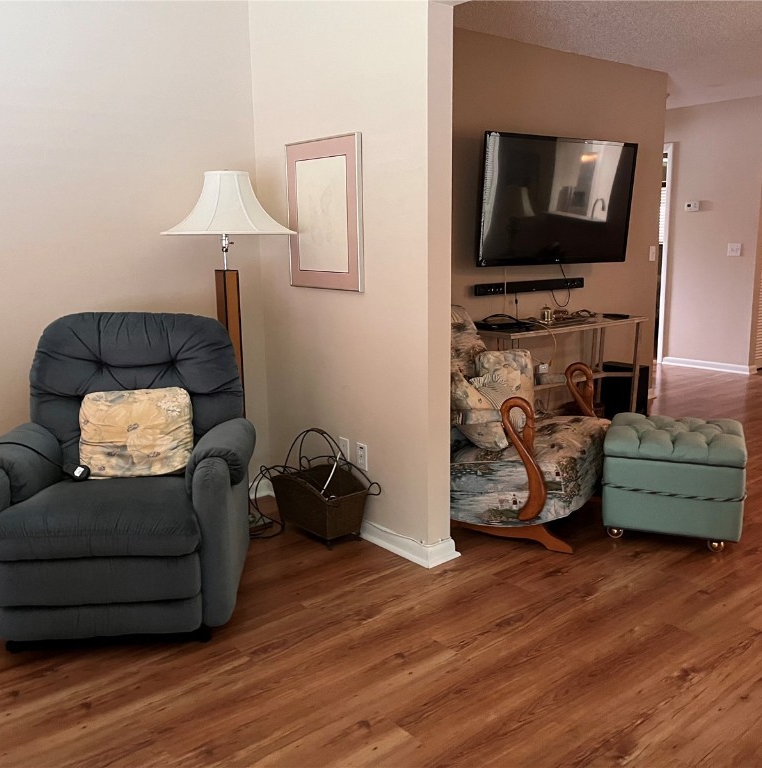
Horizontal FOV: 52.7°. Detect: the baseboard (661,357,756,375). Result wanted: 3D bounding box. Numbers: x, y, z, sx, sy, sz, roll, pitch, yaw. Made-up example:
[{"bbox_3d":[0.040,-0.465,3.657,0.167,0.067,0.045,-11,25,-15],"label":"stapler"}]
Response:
[{"bbox_3d":[3.072,-0.186,7.290,0.030,0.080,0.840,-9,14,-38],"label":"baseboard"}]

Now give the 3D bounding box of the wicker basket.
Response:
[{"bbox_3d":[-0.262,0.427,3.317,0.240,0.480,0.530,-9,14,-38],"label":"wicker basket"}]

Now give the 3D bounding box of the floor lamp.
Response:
[{"bbox_3d":[-0.633,-0.116,3.321,0.565,1.555,0.565,-2,11,-4],"label":"floor lamp"}]

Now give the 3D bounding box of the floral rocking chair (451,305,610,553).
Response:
[{"bbox_3d":[0.585,0.115,3.547,0.880,0.980,0.880,5,12,27],"label":"floral rocking chair"}]

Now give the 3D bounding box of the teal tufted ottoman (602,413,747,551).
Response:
[{"bbox_3d":[1.275,0.405,3.354,0.542,0.465,0.420,3,12,21],"label":"teal tufted ottoman"}]

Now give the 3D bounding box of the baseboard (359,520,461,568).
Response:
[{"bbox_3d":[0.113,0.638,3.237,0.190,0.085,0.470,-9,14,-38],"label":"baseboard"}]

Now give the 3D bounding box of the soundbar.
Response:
[{"bbox_3d":[0.959,-0.622,4.905,1.026,0.067,0.050,-9,14,-38],"label":"soundbar"}]

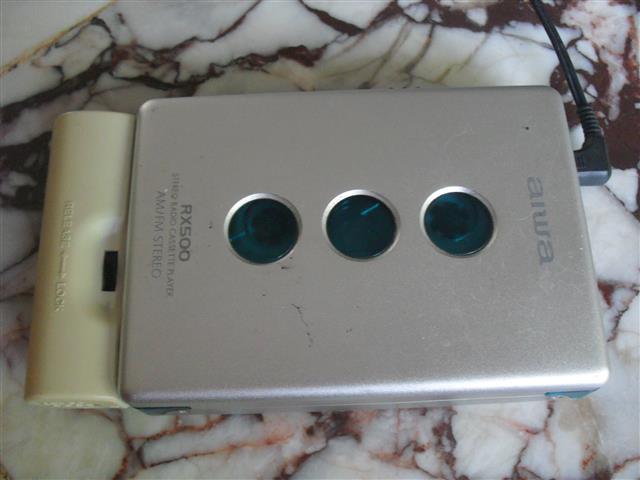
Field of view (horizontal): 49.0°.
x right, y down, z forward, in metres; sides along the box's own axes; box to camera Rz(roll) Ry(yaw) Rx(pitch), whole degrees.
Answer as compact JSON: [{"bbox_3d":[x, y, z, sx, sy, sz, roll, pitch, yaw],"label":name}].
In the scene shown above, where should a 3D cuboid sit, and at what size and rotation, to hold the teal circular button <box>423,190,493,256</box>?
[{"bbox_3d":[0.034,-0.004,0.173,0.017,0.003,0.017,0,71,1],"label":"teal circular button"}]

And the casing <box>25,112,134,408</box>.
[{"bbox_3d":[-0.057,0.004,0.182,0.024,0.020,0.074,-2,71,0],"label":"casing"}]

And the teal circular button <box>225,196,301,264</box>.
[{"bbox_3d":[-0.014,-0.002,0.172,0.017,0.003,0.017,0,71,1],"label":"teal circular button"}]

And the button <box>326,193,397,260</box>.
[{"bbox_3d":[0.010,-0.003,0.173,0.017,0.003,0.017,-2,71,0],"label":"button"}]

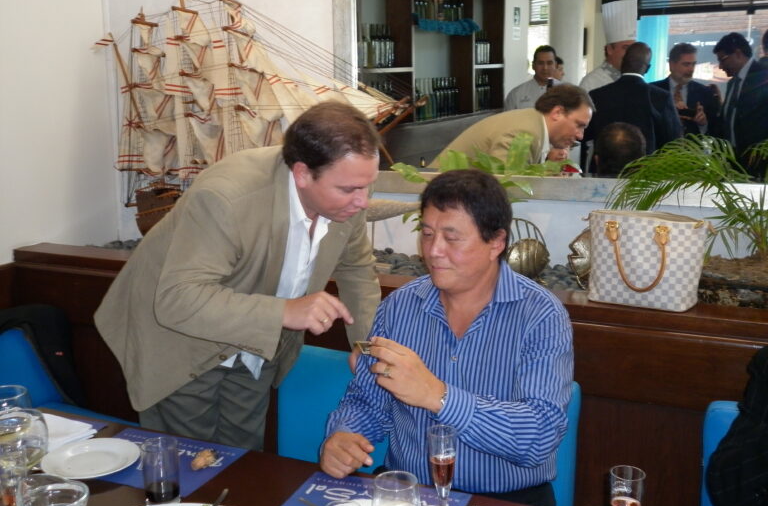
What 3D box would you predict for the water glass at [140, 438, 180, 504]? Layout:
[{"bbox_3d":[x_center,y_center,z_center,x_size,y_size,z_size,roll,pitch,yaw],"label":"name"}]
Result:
[{"bbox_3d":[-0.466,0.460,1.813,0.076,0.125,0.076,-1,13,0],"label":"water glass"}]

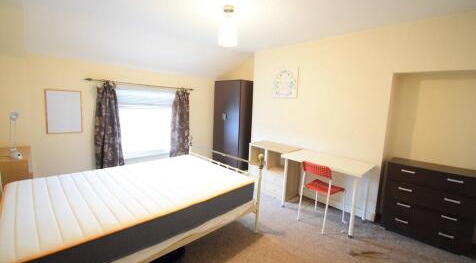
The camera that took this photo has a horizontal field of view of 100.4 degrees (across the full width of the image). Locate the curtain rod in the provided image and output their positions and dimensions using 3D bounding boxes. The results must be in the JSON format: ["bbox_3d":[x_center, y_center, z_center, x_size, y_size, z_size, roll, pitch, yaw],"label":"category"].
[{"bbox_3d":[-1.591,-0.819,3.569,1.855,0.040,0.060,-5,10,-44],"label":"curtain rod"}]

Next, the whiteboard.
[{"bbox_3d":[-2.495,-0.275,2.863,0.395,0.610,0.020,-5,10,-44],"label":"whiteboard"}]

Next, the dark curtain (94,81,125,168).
[{"bbox_3d":[-2.078,-0.061,3.220,0.382,1.455,0.120,-5,10,-44],"label":"dark curtain"}]

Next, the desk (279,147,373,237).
[{"bbox_3d":[1.148,0.752,2.656,0.600,0.740,1.000,-5,10,-44],"label":"desk"}]

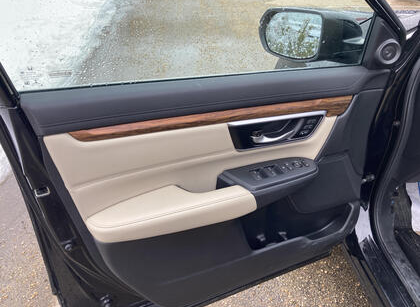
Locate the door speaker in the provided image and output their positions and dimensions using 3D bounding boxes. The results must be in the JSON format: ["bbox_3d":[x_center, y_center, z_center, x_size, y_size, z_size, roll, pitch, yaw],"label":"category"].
[{"bbox_3d":[0.521,-0.296,0.990,0.068,0.068,0.028,6,24,12],"label":"door speaker"}]

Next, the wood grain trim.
[{"bbox_3d":[0.061,-0.084,0.819,0.745,0.055,0.040,-10,29,-24],"label":"wood grain trim"}]

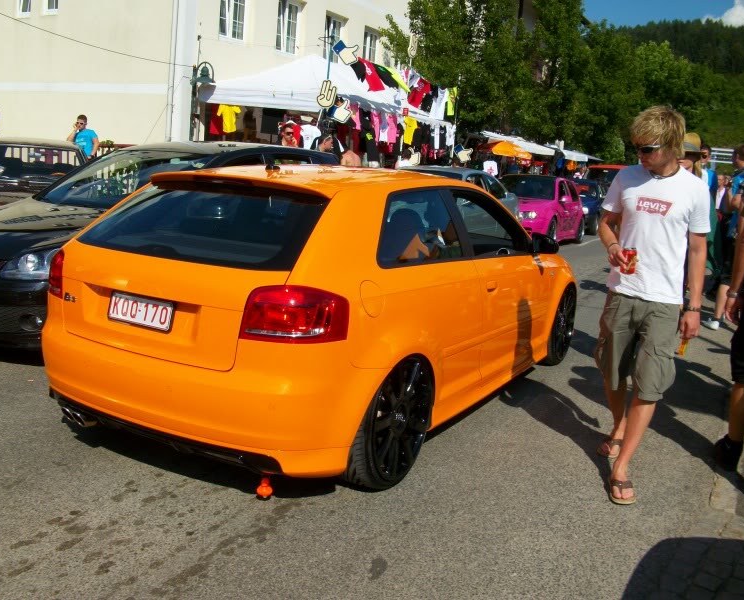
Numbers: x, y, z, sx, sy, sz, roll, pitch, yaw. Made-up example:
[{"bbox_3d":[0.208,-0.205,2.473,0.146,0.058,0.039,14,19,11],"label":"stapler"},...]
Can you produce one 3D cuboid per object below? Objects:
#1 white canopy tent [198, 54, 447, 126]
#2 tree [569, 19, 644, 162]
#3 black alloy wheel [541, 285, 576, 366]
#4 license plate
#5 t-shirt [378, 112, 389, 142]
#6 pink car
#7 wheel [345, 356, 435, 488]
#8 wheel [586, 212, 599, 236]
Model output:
[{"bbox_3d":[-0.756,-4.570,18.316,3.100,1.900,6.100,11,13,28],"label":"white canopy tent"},{"bbox_3d":[11.292,-9.502,38.000,4.600,8.000,4.600,10,13,26],"label":"tree"},{"bbox_3d":[1.322,0.152,5.852,0.235,0.650,0.650,10,13,29],"label":"black alloy wheel"},{"bbox_3d":[-0.960,0.047,3.260,0.345,0.115,0.020,10,1,29],"label":"license plate"},{"bbox_3d":[0.249,-3.732,17.000,0.130,0.660,0.500,11,13,28],"label":"t-shirt"},{"bbox_3d":[3.360,-1.925,16.630,1.770,1.410,4.200,9,11,26],"label":"pink car"},{"bbox_3d":[0.042,0.520,3.645,0.235,0.650,0.650,10,13,29],"label":"wheel"},{"bbox_3d":[5.599,-1.922,20.000,0.210,0.620,0.620,9,11,26],"label":"wheel"}]

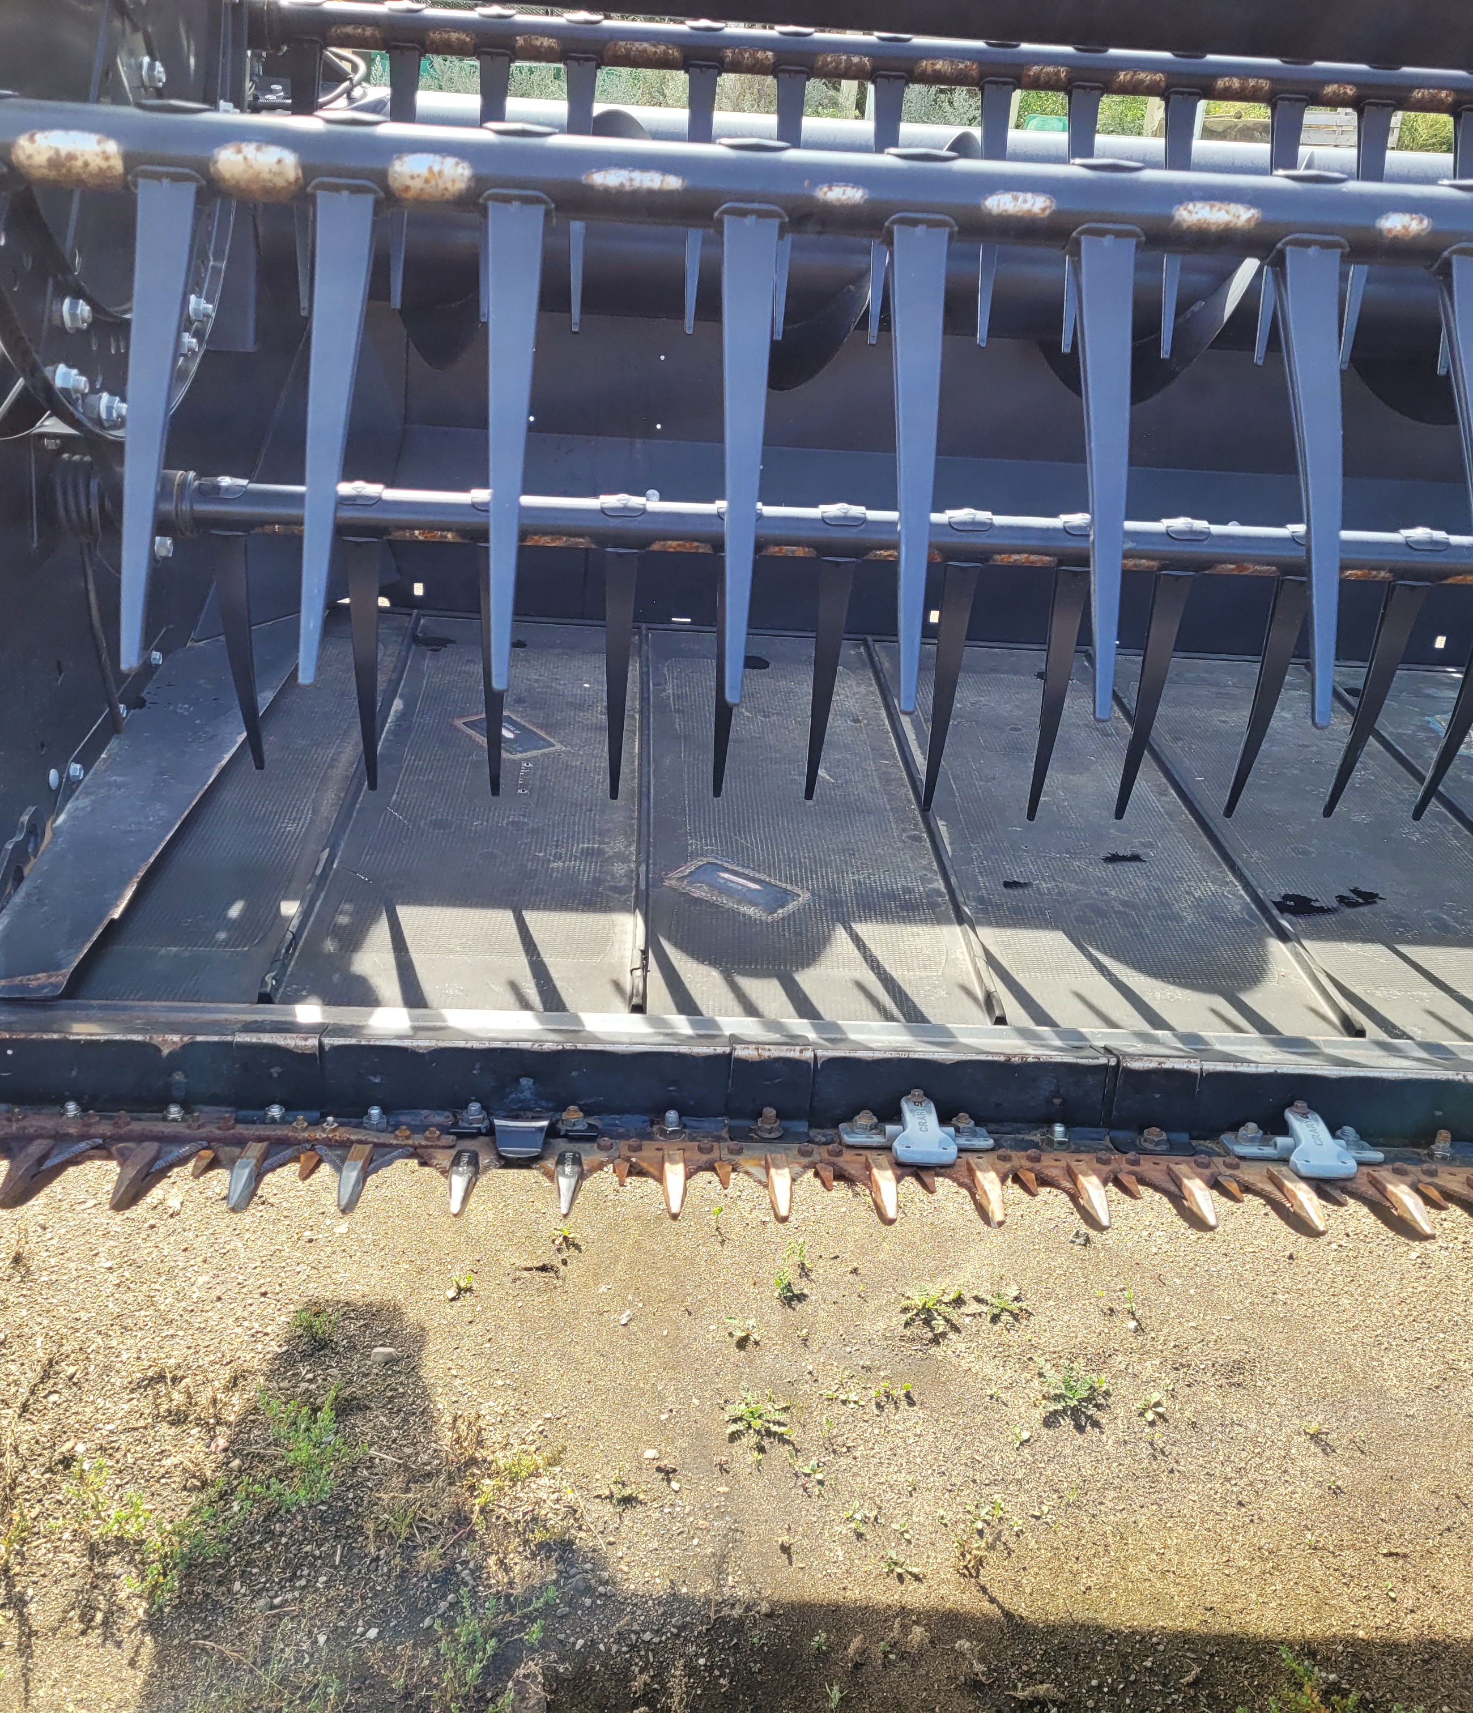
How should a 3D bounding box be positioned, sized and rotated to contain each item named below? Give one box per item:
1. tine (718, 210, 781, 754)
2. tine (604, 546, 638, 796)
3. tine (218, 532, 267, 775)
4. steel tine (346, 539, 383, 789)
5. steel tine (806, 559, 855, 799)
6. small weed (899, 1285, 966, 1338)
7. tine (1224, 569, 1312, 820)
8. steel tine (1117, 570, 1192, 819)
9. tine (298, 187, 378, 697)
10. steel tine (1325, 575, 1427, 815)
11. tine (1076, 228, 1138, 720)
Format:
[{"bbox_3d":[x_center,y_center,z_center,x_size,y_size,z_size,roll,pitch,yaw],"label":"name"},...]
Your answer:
[{"bbox_3d":[0.003,-0.206,0.891,0.031,0.266,0.030,2,-8,-3],"label":"tine"},{"bbox_3d":[-0.108,-0.164,1.569,0.031,0.271,0.030,2,37,-3],"label":"tine"},{"bbox_3d":[-0.442,-0.183,1.551,0.031,0.258,0.030,3,39,-4],"label":"tine"},{"bbox_3d":[-0.328,-0.168,1.532,0.031,0.261,0.030,4,36,-4],"label":"steel tine"},{"bbox_3d":[0.078,-0.157,1.553,0.031,0.256,0.030,3,37,-3],"label":"steel tine"},{"bbox_3d":[0.262,0.612,2.320,0.087,0.035,0.080,2,27,-3],"label":"small weed"},{"bbox_3d":[0.478,-0.143,1.573,0.031,0.258,0.030,2,37,-3],"label":"tine"},{"bbox_3d":[0.383,-0.147,1.595,0.031,0.272,0.030,2,37,-3],"label":"steel tine"},{"bbox_3d":[-0.209,-0.218,0.878,0.031,0.269,0.030,3,-8,-3],"label":"tine"},{"bbox_3d":[0.578,-0.142,1.578,0.031,0.256,0.030,3,37,-3],"label":"steel tine"},{"bbox_3d":[0.193,-0.199,0.901,0.031,0.267,0.030,3,-8,-3],"label":"tine"}]

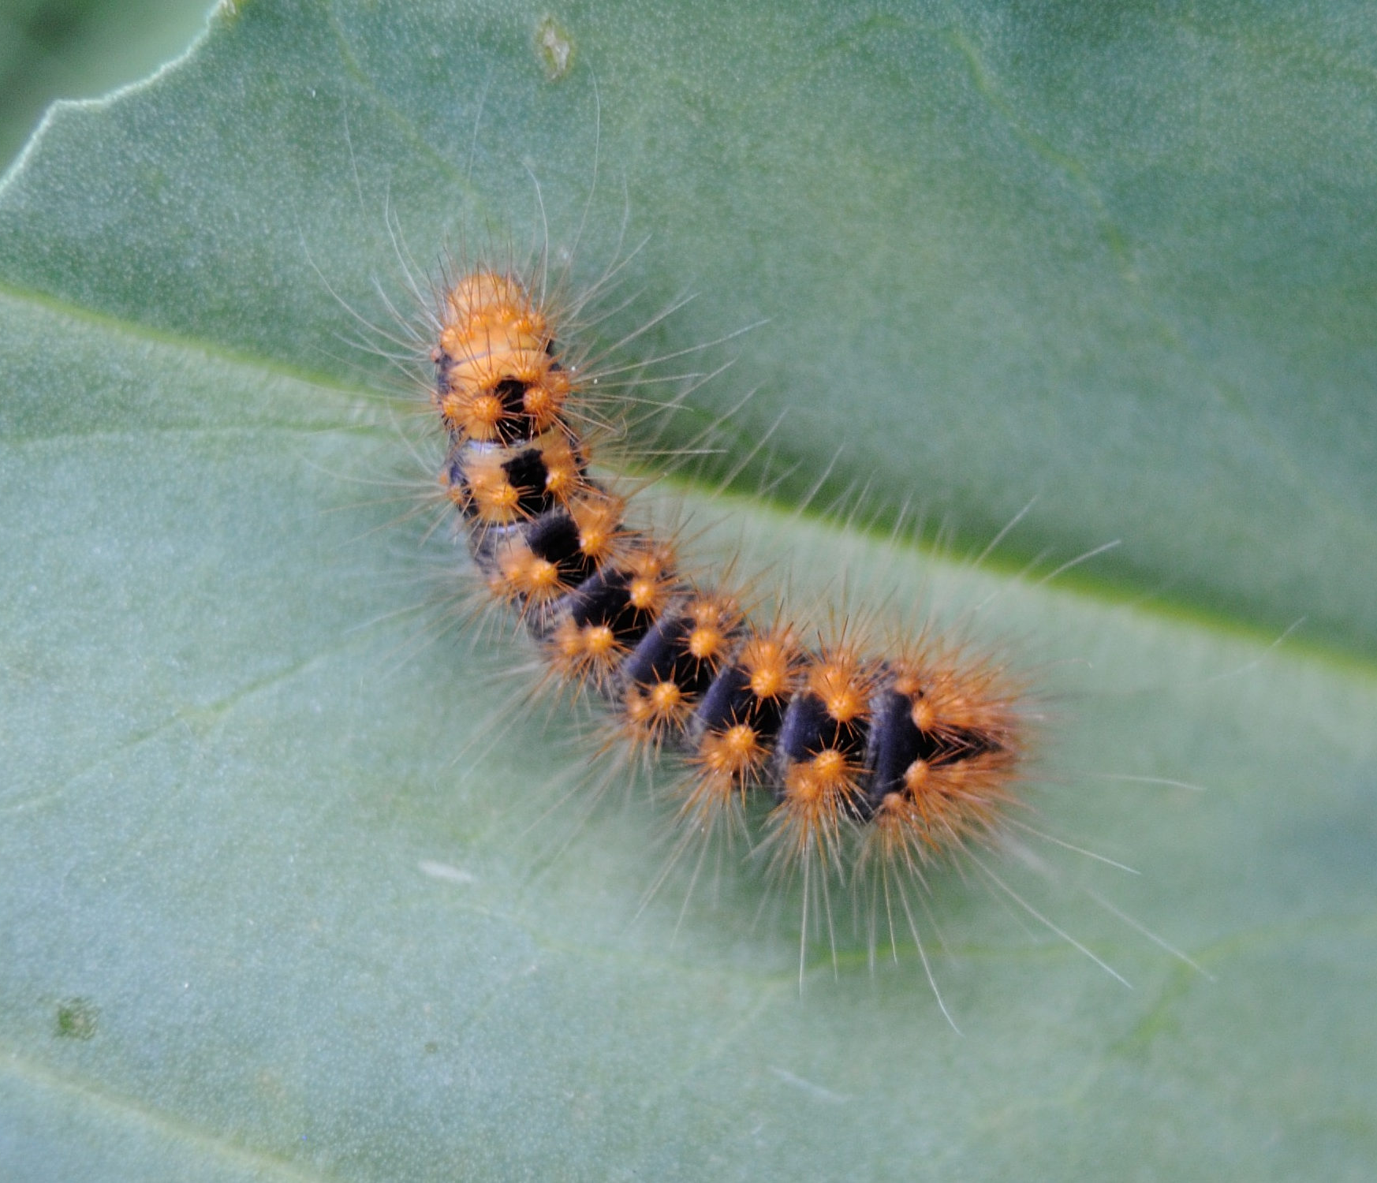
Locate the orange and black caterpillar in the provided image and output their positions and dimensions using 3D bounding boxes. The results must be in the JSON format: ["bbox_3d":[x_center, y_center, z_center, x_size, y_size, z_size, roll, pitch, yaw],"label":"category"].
[{"bbox_3d":[0.000,0.000,0.063,0.037,0.008,0.015,43,82,8],"label":"orange and black caterpillar"}]

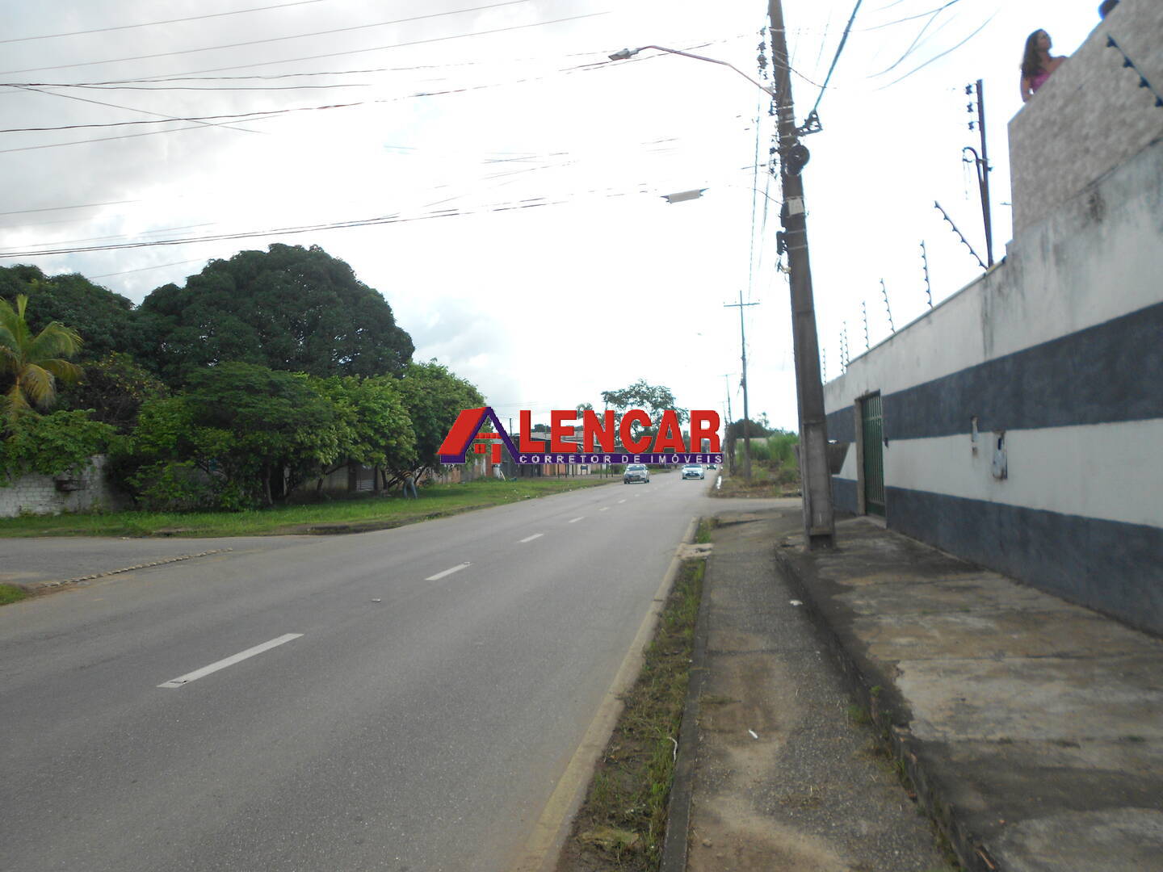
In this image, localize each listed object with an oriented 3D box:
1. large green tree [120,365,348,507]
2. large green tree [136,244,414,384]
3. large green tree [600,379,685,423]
[{"bbox_3d":[-16.292,-0.043,41.500,9.570,6.860,8.300,-1,-2,-21],"label":"large green tree"},{"bbox_3d":[-19.680,-4.336,57.500,17.100,16.630,16.500,-1,-2,-19],"label":"large green tree"},{"bbox_3d":[9.120,-1.321,128.000,13.000,13.200,12.000,-2,-2,9],"label":"large green tree"}]

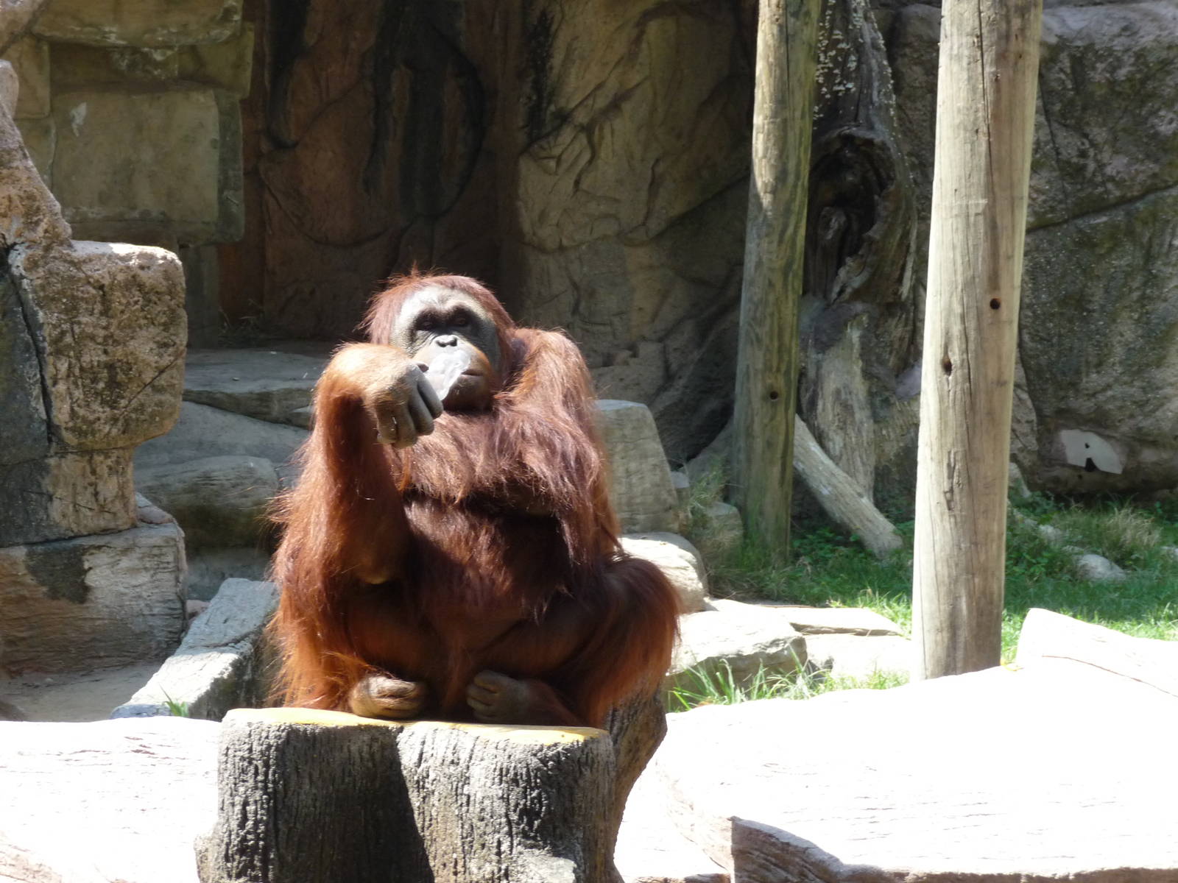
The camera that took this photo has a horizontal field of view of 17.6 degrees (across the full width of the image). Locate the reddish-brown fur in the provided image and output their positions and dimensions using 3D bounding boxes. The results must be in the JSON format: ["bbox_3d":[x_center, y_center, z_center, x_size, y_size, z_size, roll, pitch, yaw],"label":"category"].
[{"bbox_3d":[-0.217,0.095,7.000,0.712,0.785,0.550,1,7,-3],"label":"reddish-brown fur"}]

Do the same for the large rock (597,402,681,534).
[{"bbox_3d":[0.105,0.077,11.900,0.321,0.381,0.300,1,7,-5],"label":"large rock"}]

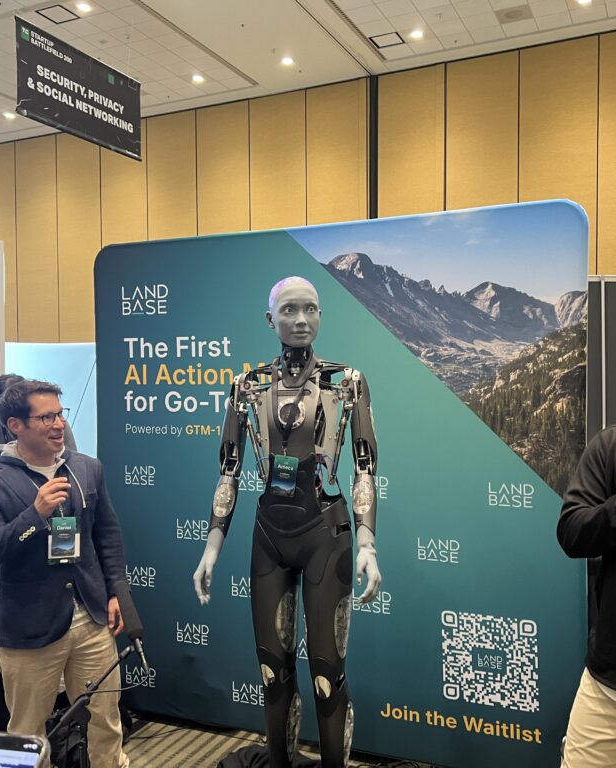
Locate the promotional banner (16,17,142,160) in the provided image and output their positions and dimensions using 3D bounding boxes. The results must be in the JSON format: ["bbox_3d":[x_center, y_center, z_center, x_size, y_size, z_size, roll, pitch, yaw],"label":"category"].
[{"bbox_3d":[-3.543,-4.571,12.220,0.040,1.342,2.850,0,1,25],"label":"promotional banner"}]

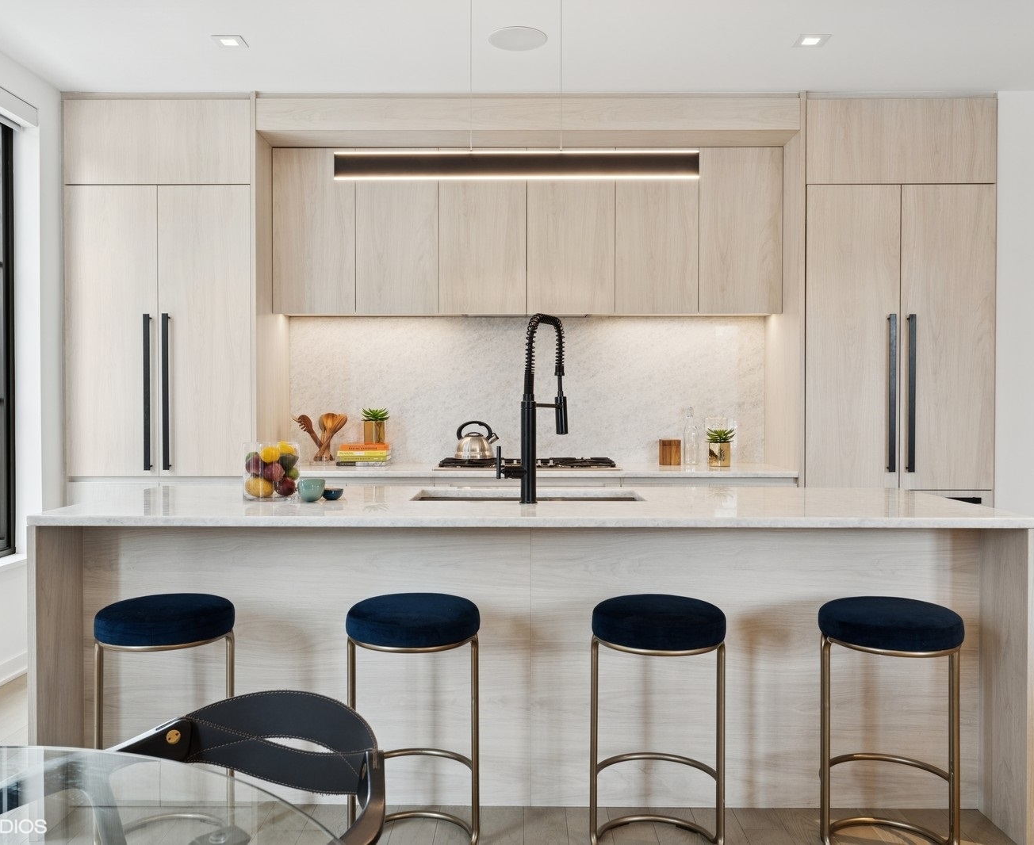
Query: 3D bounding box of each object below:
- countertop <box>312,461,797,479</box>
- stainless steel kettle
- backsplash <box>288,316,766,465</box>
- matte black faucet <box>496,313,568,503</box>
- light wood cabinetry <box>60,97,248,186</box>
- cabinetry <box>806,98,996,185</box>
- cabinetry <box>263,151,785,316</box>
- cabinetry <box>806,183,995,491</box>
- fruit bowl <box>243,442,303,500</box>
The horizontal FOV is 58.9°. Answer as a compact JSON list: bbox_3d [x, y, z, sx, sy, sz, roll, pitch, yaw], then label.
[{"bbox_3d":[0.054,0.245,4.793,2.644,0.032,0.620,0,1,0],"label":"countertop"},{"bbox_3d":[-0.213,0.096,4.834,0.230,0.205,0.200,0,1,0],"label":"stainless steel kettle"},{"bbox_3d":[0.057,-0.173,5.107,2.644,0.799,0.020,0,1,0],"label":"backsplash"},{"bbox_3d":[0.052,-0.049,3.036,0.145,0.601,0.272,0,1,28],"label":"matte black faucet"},{"bbox_3d":[-1.749,-1.371,4.777,0.905,0.413,0.613,0,1,0],"label":"light wood cabinetry"},{"bbox_3d":[1.868,-1.369,4.748,0.915,0.413,0.613,0,1,0],"label":"cabinetry"},{"bbox_3d":[0.056,-0.994,4.918,2.644,0.858,0.334,0,1,0],"label":"cabinetry"},{"bbox_3d":[1.867,-0.418,4.763,0.915,1.488,0.613,0,1,0],"label":"cabinetry"},{"bbox_3d":[-0.802,0.159,3.006,0.188,0.184,0.188,0,1,0],"label":"fruit bowl"}]

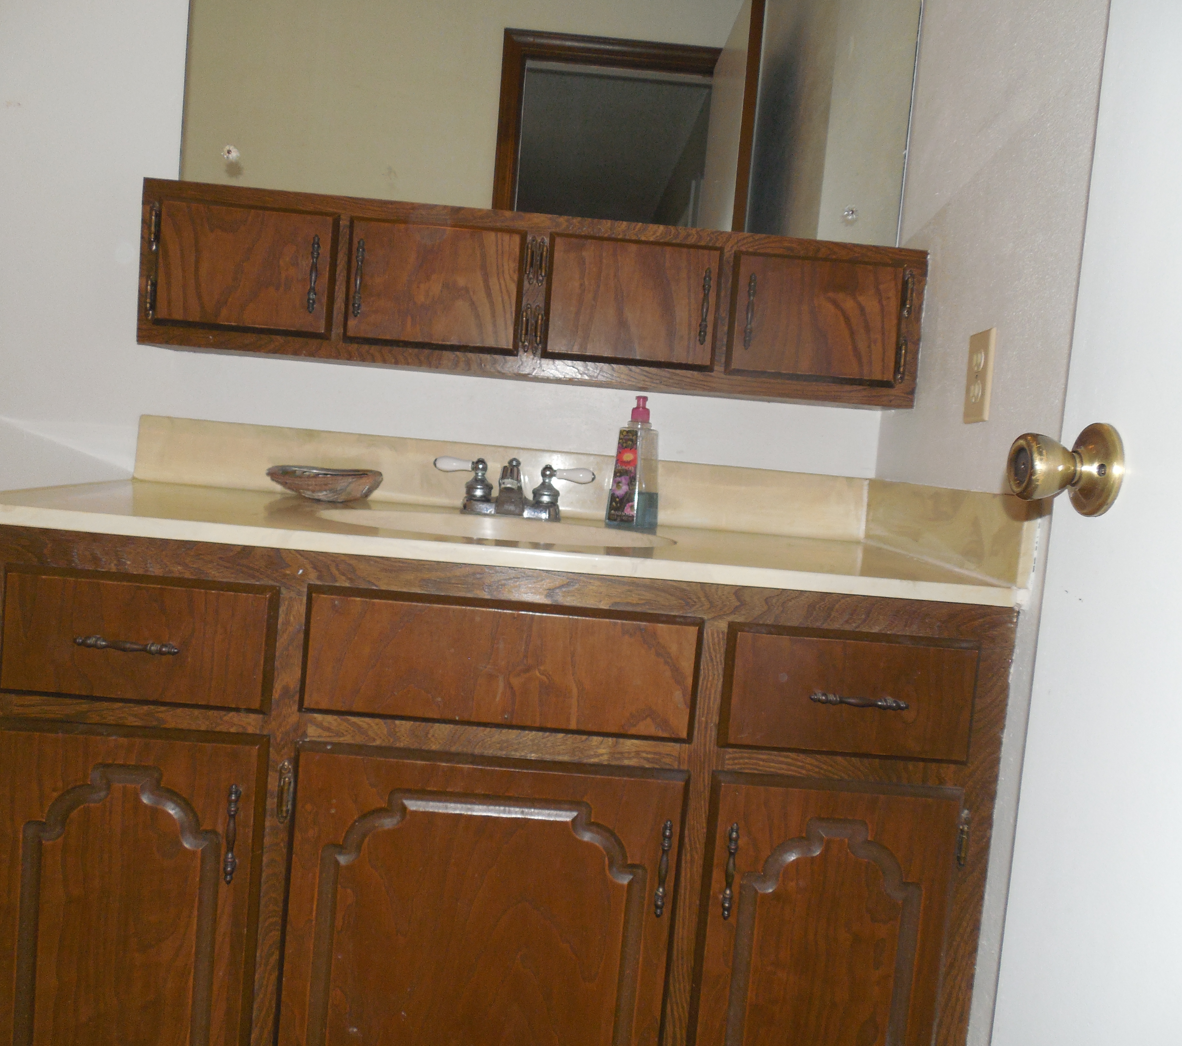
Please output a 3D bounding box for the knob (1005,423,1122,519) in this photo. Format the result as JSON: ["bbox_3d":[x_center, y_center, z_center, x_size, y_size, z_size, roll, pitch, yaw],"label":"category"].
[{"bbox_3d":[0.342,-0.042,0.737,0.058,0.068,0.068,5,4,-3],"label":"knob"}]

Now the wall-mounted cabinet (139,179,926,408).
[{"bbox_3d":[-0.080,-0.339,1.553,1.150,0.234,0.160,5,4,-3],"label":"wall-mounted cabinet"}]

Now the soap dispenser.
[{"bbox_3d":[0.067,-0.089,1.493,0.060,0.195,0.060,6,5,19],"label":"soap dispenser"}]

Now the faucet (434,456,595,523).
[{"bbox_3d":[-0.116,-0.049,1.488,0.245,0.086,0.148,5,4,-3],"label":"faucet"}]

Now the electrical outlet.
[{"bbox_3d":[0.494,-0.186,1.286,0.007,0.115,0.072,5,4,-3],"label":"electrical outlet"}]

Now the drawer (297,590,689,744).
[{"bbox_3d":[-0.099,0.160,1.125,0.441,0.145,0.020,5,4,-3],"label":"drawer"}]

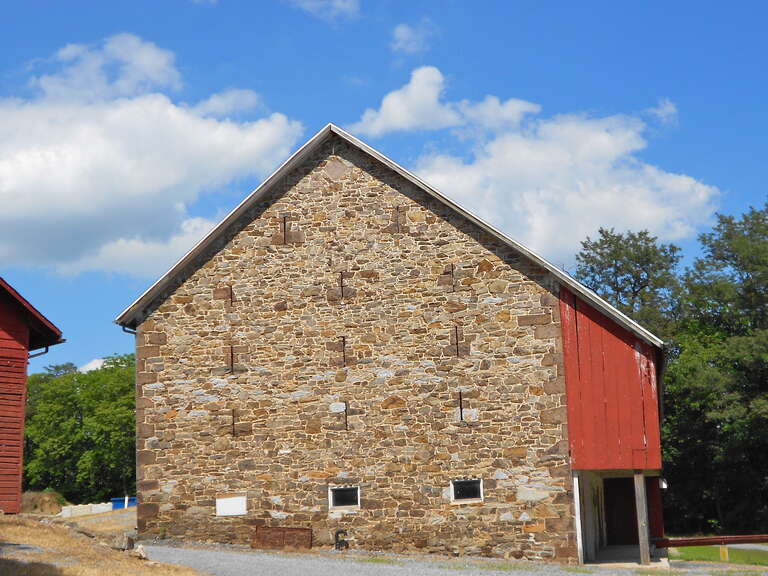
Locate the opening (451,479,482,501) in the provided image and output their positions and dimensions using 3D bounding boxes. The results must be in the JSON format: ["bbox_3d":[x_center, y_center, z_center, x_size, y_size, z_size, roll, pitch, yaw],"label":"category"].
[{"bbox_3d":[1.989,4.883,23.002,0.750,0.550,0.150,-4,-11,4],"label":"opening"}]

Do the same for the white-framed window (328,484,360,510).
[{"bbox_3d":[-0.960,5.093,23.192,0.740,0.550,0.130,-4,-11,4],"label":"white-framed window"}]

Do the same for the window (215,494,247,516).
[{"bbox_3d":[-3.747,5.339,23.363,0.750,0.490,0.120,-4,-11,4],"label":"window"}]

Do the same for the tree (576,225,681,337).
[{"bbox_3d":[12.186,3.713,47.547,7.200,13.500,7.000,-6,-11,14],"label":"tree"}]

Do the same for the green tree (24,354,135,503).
[{"bbox_3d":[-16.886,7.847,52.905,7.000,8.800,6.500,1,-11,-18],"label":"green tree"}]

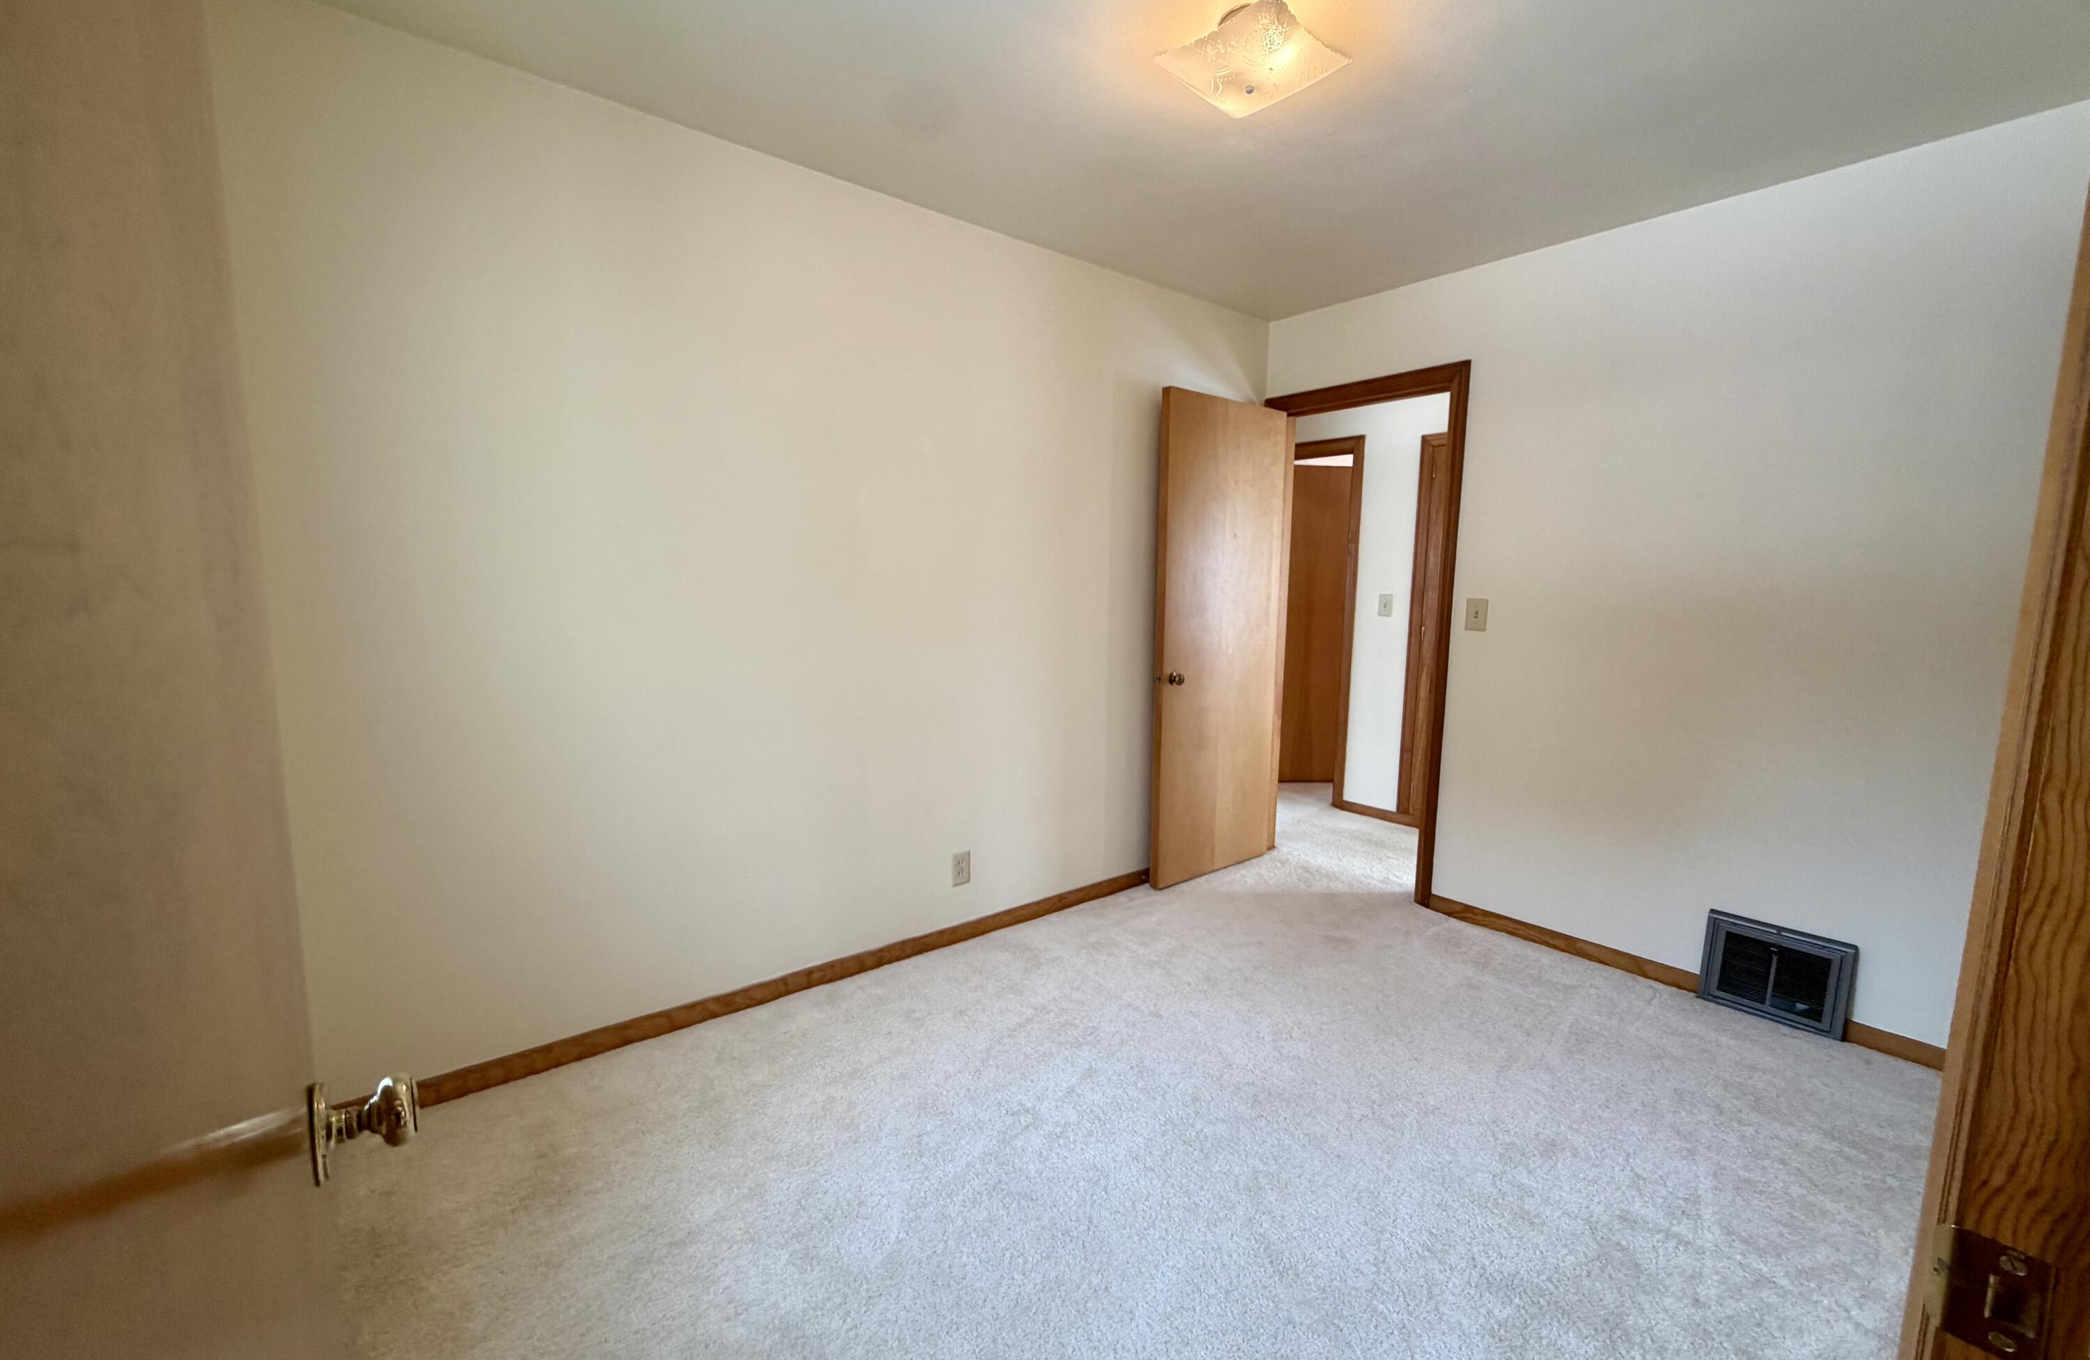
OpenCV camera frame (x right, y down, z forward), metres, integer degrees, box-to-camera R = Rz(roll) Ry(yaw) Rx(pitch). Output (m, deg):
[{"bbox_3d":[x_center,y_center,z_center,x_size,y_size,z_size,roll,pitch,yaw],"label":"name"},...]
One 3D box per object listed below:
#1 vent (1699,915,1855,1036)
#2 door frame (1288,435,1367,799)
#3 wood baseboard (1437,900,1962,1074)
[{"bbox_3d":[2.193,0.880,2.539,0.040,0.283,0.333,-5,9,-39],"label":"vent"},{"bbox_3d":[1.508,-0.346,5.049,0.120,2.088,0.800,-5,9,-39],"label":"door frame"},{"bbox_3d":[2.006,0.957,2.806,0.016,0.062,1.470,-5,9,-39],"label":"wood baseboard"}]

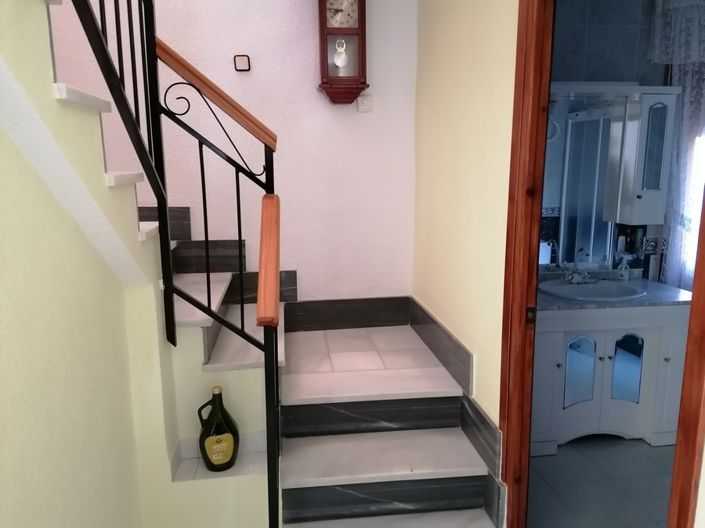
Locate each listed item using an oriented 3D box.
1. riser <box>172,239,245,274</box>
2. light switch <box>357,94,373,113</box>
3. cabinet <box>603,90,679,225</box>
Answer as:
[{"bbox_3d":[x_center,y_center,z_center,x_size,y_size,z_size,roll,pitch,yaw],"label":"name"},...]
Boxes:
[{"bbox_3d":[-0.796,-0.040,3.071,0.389,0.183,0.022,-2,9,-7],"label":"riser"},{"bbox_3d":[0.069,-0.887,3.039,0.086,0.089,0.014,-2,9,-7],"label":"light switch"},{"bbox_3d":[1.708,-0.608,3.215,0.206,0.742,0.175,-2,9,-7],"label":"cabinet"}]

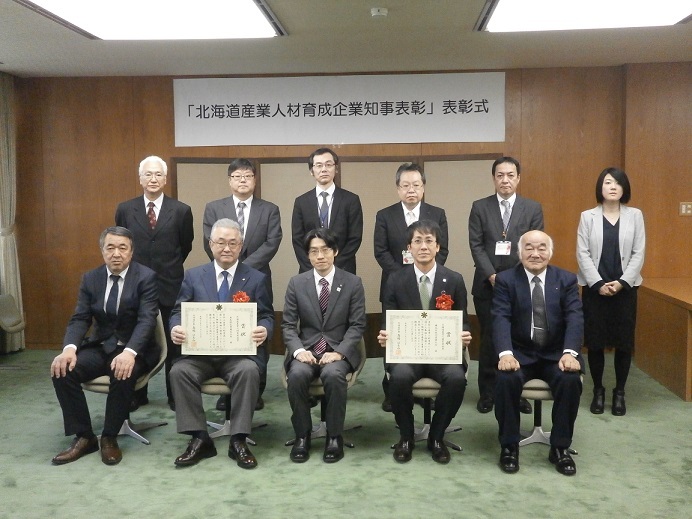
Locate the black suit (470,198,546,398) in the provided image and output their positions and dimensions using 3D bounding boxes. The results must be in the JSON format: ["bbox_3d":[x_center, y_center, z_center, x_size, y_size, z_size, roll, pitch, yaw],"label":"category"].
[{"bbox_3d":[1.075,0.244,4.849,0.500,1.360,0.310,0,5,7],"label":"black suit"}]

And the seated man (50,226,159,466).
[{"bbox_3d":[-1.358,0.452,4.181,0.530,1.260,0.760,0,5,5],"label":"seated man"}]

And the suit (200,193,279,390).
[{"bbox_3d":[-0.721,0.276,4.969,0.530,1.390,0.290,0,5,0],"label":"suit"}]

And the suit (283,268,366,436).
[{"bbox_3d":[-0.126,0.500,4.206,0.490,0.900,0.630,0,5,2],"label":"suit"}]

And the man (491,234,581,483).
[{"bbox_3d":[1.074,0.456,4.012,0.540,1.240,0.750,0,5,10],"label":"man"}]

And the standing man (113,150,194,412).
[{"bbox_3d":[-1.320,0.158,4.959,0.540,1.715,0.330,-1,5,-3],"label":"standing man"}]

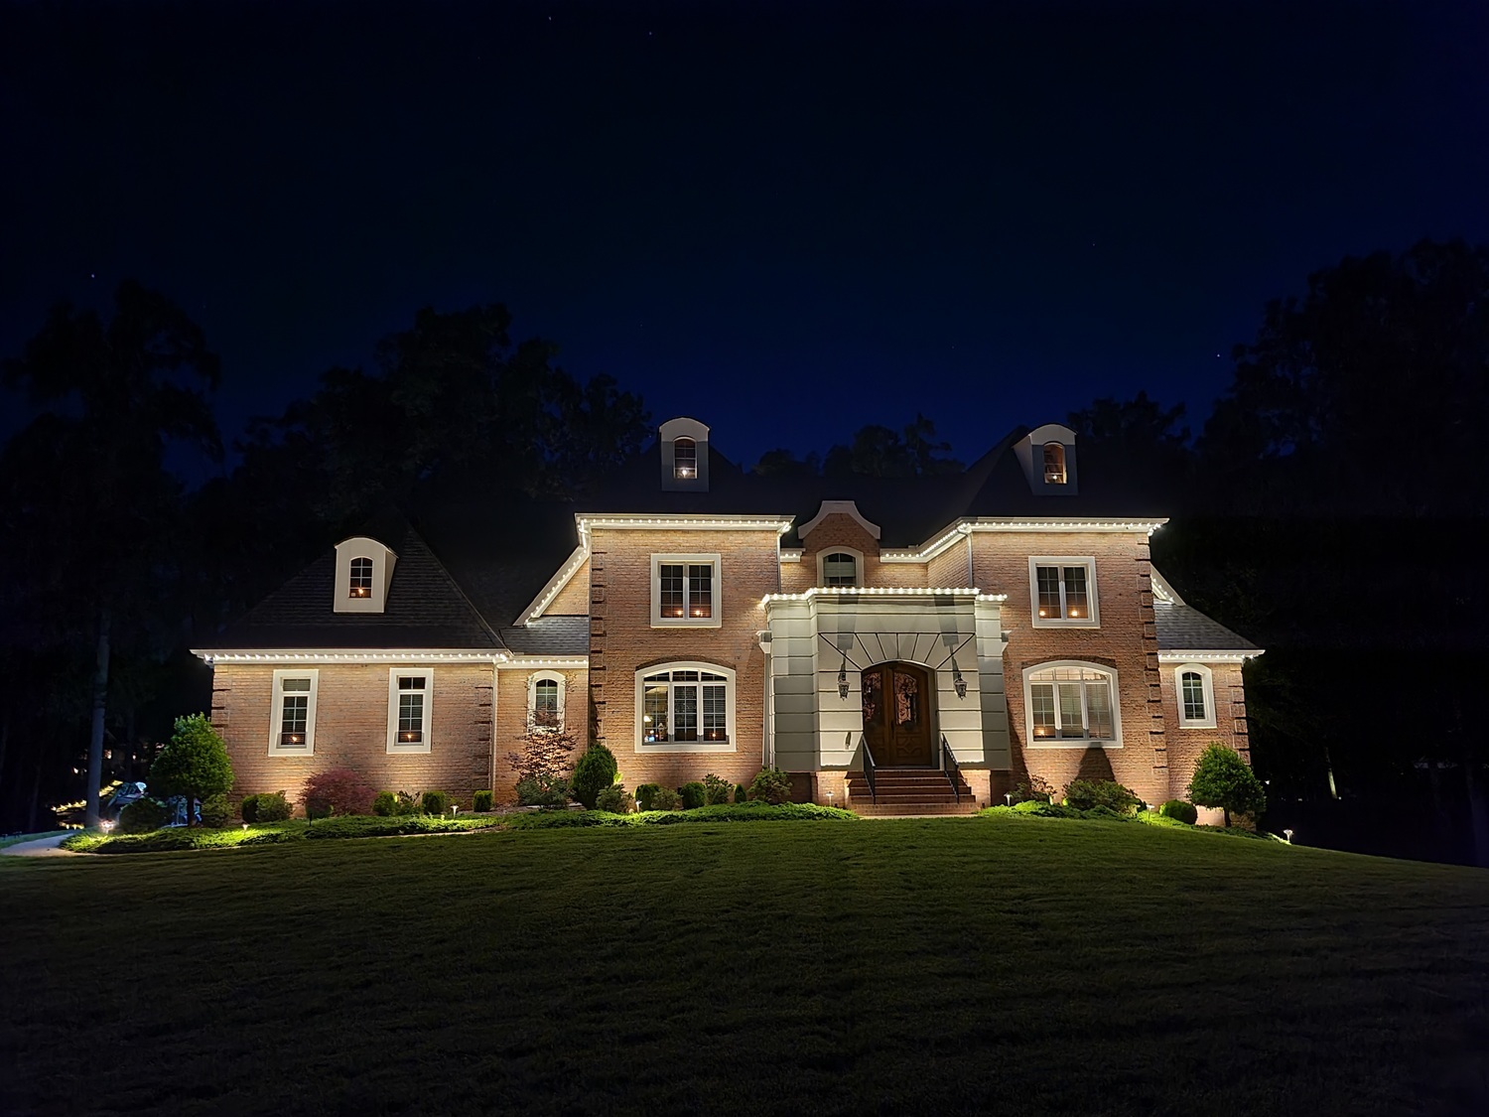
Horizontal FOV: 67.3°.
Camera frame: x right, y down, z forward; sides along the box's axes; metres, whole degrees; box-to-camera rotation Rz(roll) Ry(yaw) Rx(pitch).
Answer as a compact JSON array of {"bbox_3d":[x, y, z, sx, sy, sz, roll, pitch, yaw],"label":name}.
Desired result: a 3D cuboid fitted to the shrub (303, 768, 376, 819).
[{"bbox_3d":[-9.123,5.308,25.211,1.550,1.130,1.500,0,-11,-6],"label":"shrub"}]

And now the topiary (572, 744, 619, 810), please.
[{"bbox_3d":[-3.451,5.036,25.820,1.119,1.477,1.133,0,-11,-6],"label":"topiary"}]

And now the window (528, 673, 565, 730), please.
[{"bbox_3d":[-5.154,3.724,29.105,0.941,1.594,0.200,0,-11,-6],"label":"window"}]

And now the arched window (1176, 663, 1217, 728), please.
[{"bbox_3d":[11.811,3.603,29.228,0.959,1.692,0.200,0,-11,-6],"label":"arched window"}]

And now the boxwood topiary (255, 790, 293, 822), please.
[{"bbox_3d":[-10.573,5.568,25.130,0.808,0.690,0.860,0,-11,-6],"label":"boxwood topiary"}]

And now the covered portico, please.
[{"bbox_3d":[3.505,3.282,26.446,5.950,4.949,1.950,0,-11,-7],"label":"covered portico"}]

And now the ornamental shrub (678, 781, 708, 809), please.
[{"bbox_3d":[-1.187,5.452,25.665,0.695,0.667,0.695,0,-11,-7],"label":"ornamental shrub"}]

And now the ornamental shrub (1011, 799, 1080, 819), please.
[{"bbox_3d":[6.799,5.665,25.277,1.634,0.462,1.300,0,-11,-6],"label":"ornamental shrub"}]

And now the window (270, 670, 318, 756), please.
[{"bbox_3d":[-10.691,3.674,26.558,1.002,2.028,0.200,0,-11,-6],"label":"window"}]

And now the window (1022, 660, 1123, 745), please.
[{"bbox_3d":[8.196,3.659,27.960,2.463,2.104,0.150,0,-11,-7],"label":"window"}]

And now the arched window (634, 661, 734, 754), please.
[{"bbox_3d":[-1.408,3.572,26.869,2.401,2.133,0.150,0,-11,-7],"label":"arched window"}]

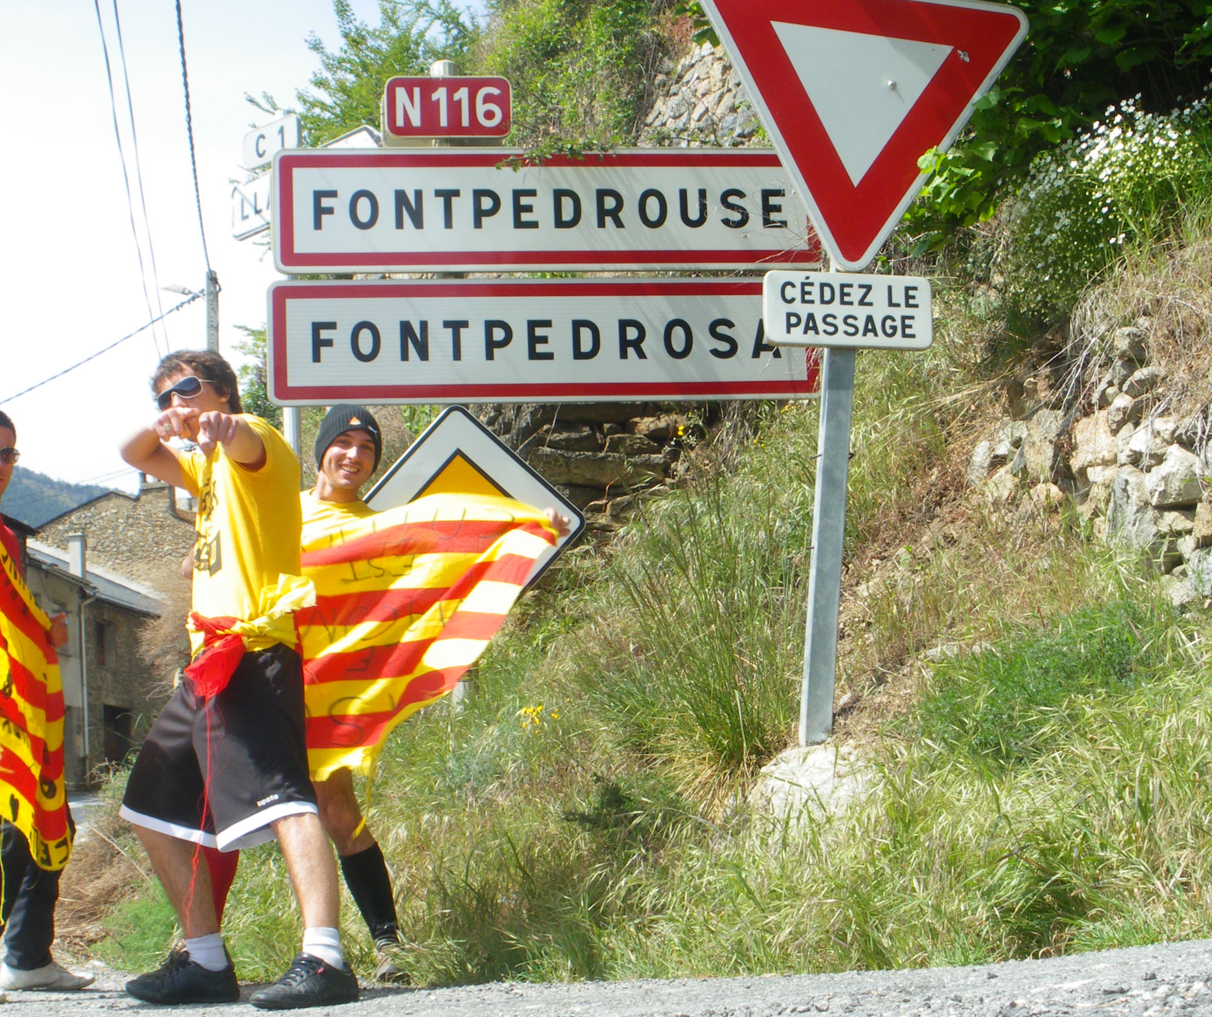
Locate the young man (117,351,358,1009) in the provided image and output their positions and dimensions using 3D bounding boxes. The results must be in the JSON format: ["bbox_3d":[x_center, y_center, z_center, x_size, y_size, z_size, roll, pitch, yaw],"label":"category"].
[{"bbox_3d":[-0.955,0.446,5.170,0.570,1.710,0.600,3,-9,-34],"label":"young man"}]

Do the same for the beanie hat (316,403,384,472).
[{"bbox_3d":[-0.737,-0.199,5.740,0.195,0.195,0.225,4,-7,-7],"label":"beanie hat"}]

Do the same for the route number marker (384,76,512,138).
[{"bbox_3d":[-0.622,-1.588,7.920,0.500,0.250,0.060,-1,-8,-5],"label":"route number marker"}]

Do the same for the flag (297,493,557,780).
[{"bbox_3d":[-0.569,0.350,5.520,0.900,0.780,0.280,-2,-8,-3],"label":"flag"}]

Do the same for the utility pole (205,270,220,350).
[{"bbox_3d":[-6.476,0.537,32.974,0.260,9.200,0.240,-3,-8,11],"label":"utility pole"}]

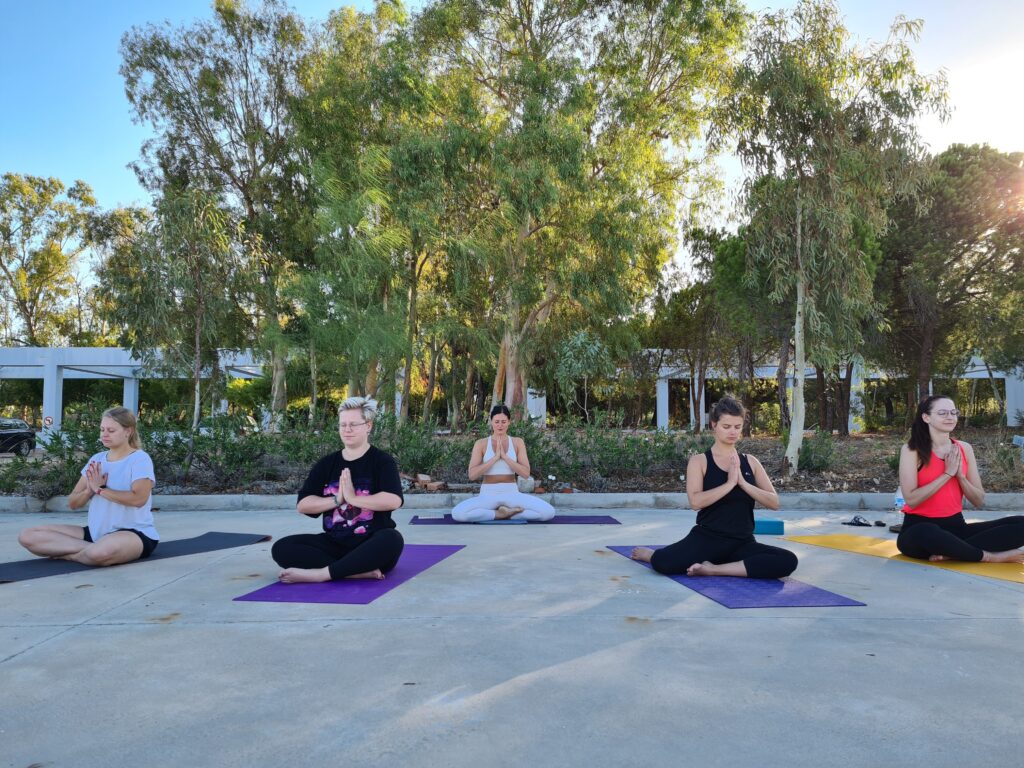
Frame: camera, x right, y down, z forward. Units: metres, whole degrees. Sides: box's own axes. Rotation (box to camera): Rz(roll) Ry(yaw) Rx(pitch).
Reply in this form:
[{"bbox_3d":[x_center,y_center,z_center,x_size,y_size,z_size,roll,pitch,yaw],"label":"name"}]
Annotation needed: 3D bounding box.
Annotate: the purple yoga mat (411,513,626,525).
[{"bbox_3d":[0.021,1.153,6.529,1.725,0.010,0.611,0,-4,-2],"label":"purple yoga mat"}]

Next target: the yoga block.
[{"bbox_3d":[1.860,1.049,5.646,0.230,0.096,0.150,0,-4,4],"label":"yoga block"}]

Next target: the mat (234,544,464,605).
[{"bbox_3d":[-0.746,0.978,4.119,0.605,0.010,1.788,-1,-4,10],"label":"mat"}]

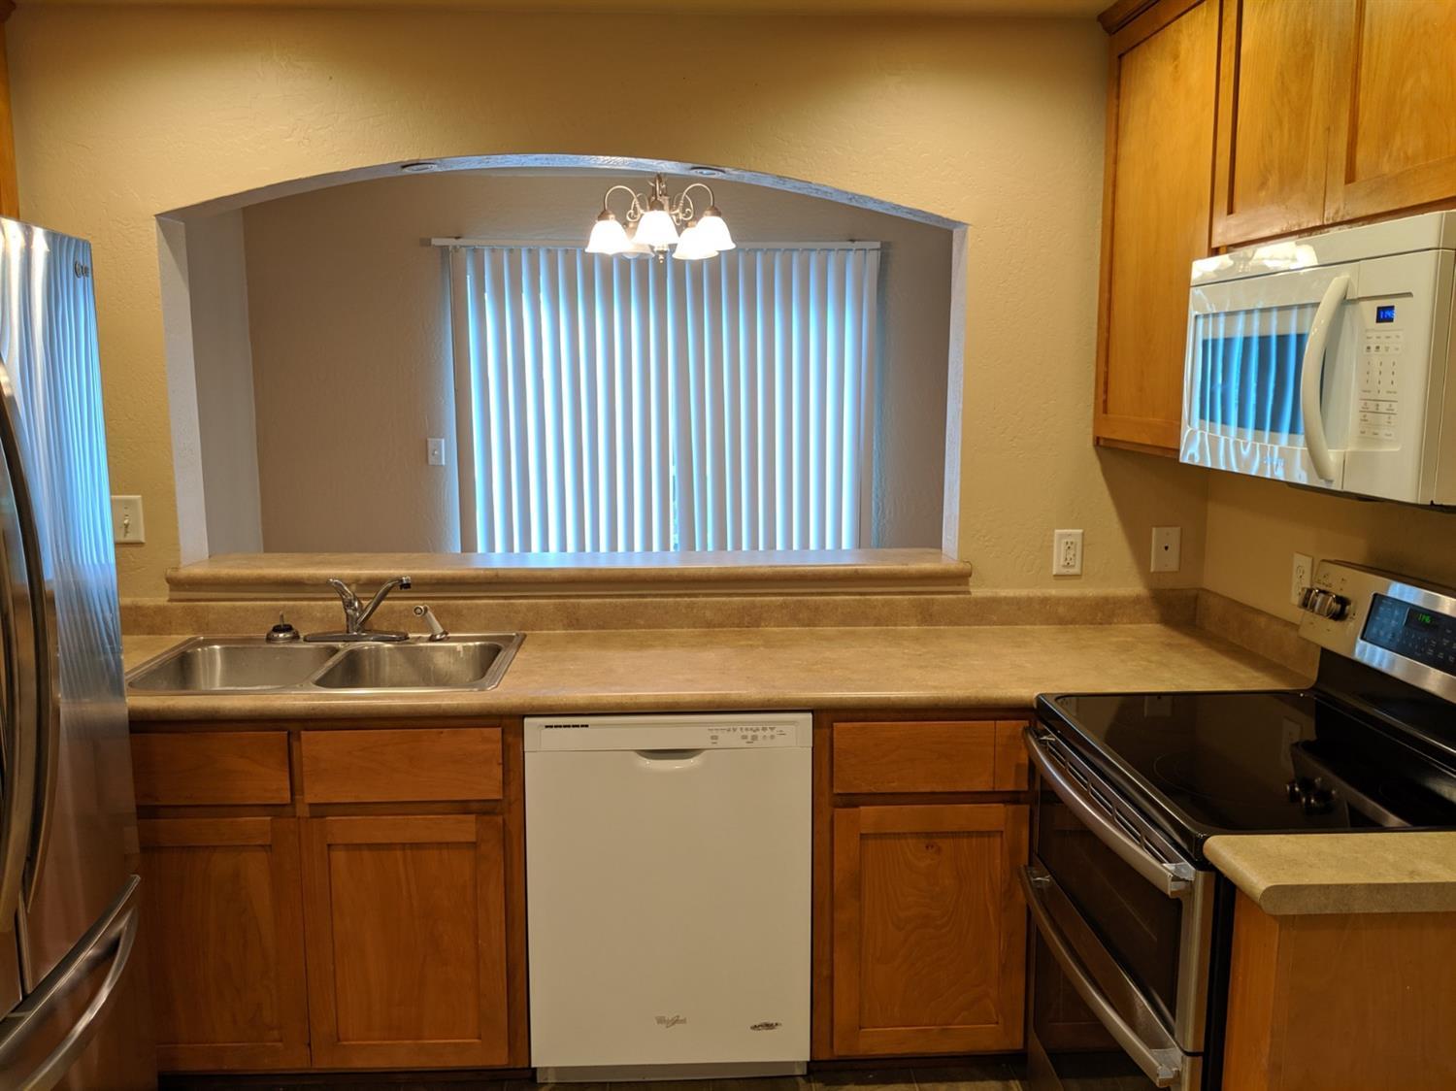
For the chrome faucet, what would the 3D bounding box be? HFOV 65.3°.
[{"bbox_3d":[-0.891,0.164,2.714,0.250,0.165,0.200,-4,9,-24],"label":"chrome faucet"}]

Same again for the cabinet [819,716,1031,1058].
[{"bbox_3d":[0.409,0.714,2.728,0.473,0.830,0.600,-1,8,-2],"label":"cabinet"}]

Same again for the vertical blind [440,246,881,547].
[{"bbox_3d":[-0.264,-0.245,4.998,1.881,2.119,0.100,-1,8,-2],"label":"vertical blind"}]

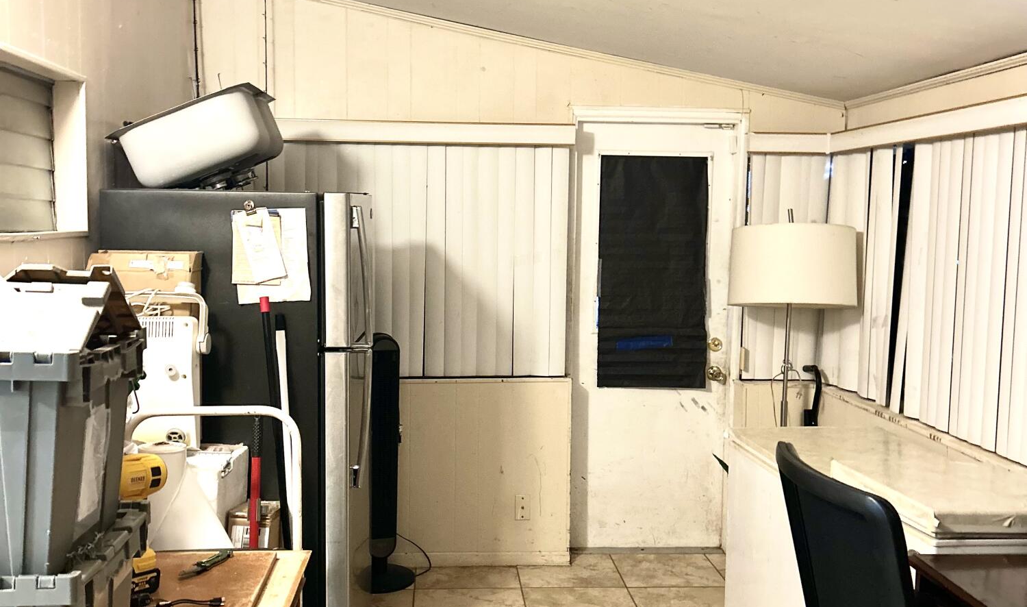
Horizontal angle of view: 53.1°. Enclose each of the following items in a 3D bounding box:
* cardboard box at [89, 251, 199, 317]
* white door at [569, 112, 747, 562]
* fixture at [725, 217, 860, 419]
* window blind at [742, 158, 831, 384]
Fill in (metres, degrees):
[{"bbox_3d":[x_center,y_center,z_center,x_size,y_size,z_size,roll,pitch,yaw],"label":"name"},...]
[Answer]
[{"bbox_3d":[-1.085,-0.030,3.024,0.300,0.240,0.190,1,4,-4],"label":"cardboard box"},{"bbox_3d":[0.662,0.173,4.927,0.770,2.040,0.060,1,4,-4],"label":"white door"},{"bbox_3d":[1.153,0.452,4.347,0.520,1.610,0.520,1,4,-4],"label":"fixture"},{"bbox_3d":[1.252,-0.172,4.728,0.390,1.070,0.070,1,4,-4],"label":"window blind"}]

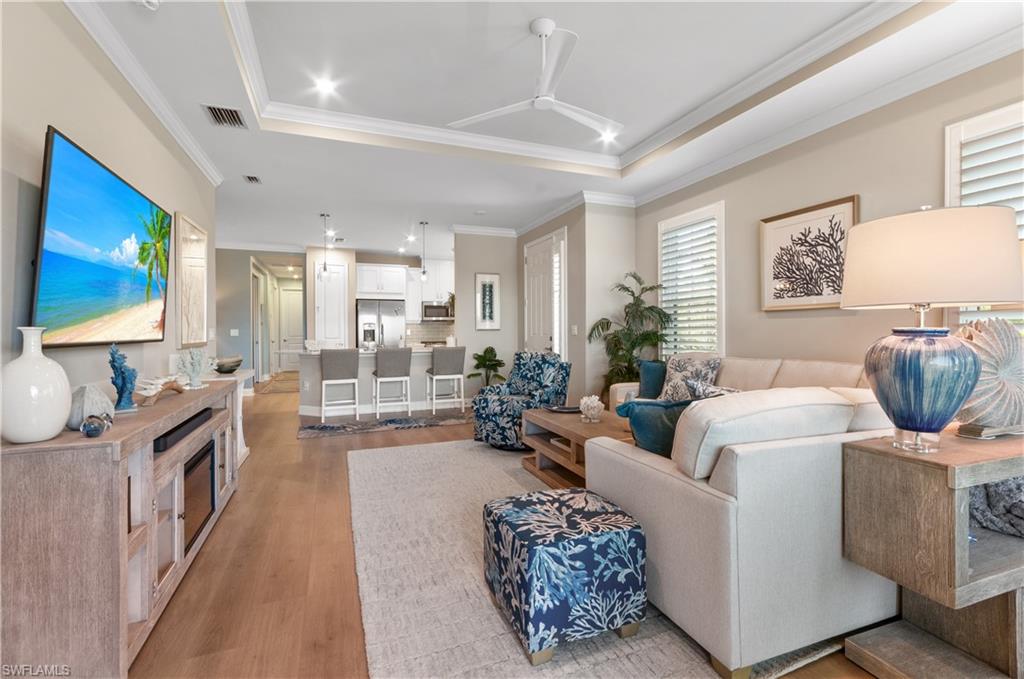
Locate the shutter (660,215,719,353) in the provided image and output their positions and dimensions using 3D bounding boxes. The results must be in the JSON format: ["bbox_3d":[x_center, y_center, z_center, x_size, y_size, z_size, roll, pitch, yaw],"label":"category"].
[{"bbox_3d":[1.881,-0.490,4.589,0.080,1.660,0.870,0,1,-23],"label":"shutter"}]

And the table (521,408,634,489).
[{"bbox_3d":[0.617,0.853,3.265,0.700,0.470,1.200,0,1,-21],"label":"table"}]

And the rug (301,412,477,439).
[{"bbox_3d":[-1.424,1.079,5.463,2.319,0.012,0.767,0,1,-23],"label":"rug"}]

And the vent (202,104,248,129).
[{"bbox_3d":[-2.314,-1.792,3.446,0.270,0.025,0.340,-1,1,-23],"label":"vent"}]

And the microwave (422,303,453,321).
[{"bbox_3d":[-1.626,-0.599,9.387,0.760,0.414,0.400,-1,1,-23],"label":"microwave"}]

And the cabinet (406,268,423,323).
[{"bbox_3d":[-2.130,-0.904,9.089,0.350,1.130,0.330,0,1,-23],"label":"cabinet"}]

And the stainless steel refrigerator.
[{"bbox_3d":[-2.687,0.155,8.751,0.910,1.780,0.750,0,1,-23],"label":"stainless steel refrigerator"}]

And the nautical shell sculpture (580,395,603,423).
[{"bbox_3d":[0.609,0.525,3.280,0.170,0.190,0.150,0,1,-23],"label":"nautical shell sculpture"}]

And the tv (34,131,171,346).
[{"bbox_3d":[-2.296,-0.438,2.482,0.050,0.915,1.580,4,-1,-24],"label":"tv"}]

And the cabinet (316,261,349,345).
[{"bbox_3d":[-3.587,-0.222,8.525,0.560,2.500,0.350,0,1,-23],"label":"cabinet"}]

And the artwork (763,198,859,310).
[{"bbox_3d":[2.365,-0.645,3.422,0.045,0.809,0.753,0,1,-23],"label":"artwork"}]

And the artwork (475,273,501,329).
[{"bbox_3d":[-0.375,-0.604,6.858,0.420,0.919,0.030,0,1,-23],"label":"artwork"}]

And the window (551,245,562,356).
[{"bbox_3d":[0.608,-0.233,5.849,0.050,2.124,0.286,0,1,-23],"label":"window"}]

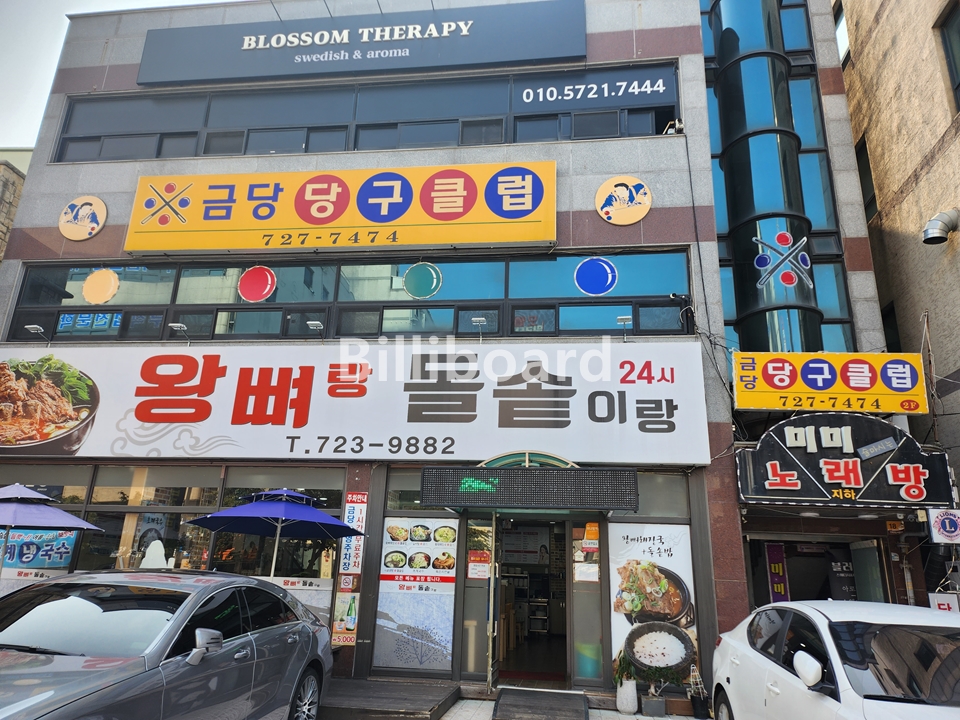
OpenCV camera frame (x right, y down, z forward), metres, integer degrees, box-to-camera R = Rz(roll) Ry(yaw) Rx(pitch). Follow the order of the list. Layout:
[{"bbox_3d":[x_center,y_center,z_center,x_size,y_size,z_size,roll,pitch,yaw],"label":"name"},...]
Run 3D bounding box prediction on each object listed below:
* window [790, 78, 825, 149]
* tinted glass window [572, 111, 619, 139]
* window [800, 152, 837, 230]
[{"bbox_3d":[5.207,-3.928,10.587,0.387,1.260,0.050,0,-18,7],"label":"window"},{"bbox_3d":[1.856,-3.791,10.712,0.725,0.510,0.050,0,-17,7],"label":"tinted glass window"},{"bbox_3d":[4.719,-2.363,9.313,0.387,1.206,0.080,0,-16,7],"label":"window"}]

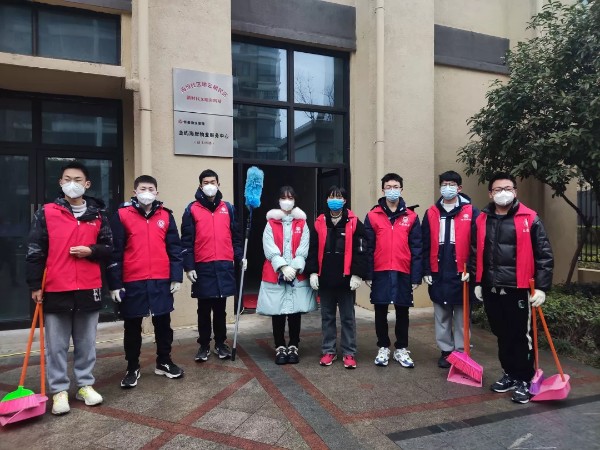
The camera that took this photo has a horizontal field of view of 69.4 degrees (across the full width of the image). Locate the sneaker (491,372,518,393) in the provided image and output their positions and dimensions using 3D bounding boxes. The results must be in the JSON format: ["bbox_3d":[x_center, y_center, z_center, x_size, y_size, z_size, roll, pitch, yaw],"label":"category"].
[{"bbox_3d":[1.620,1.229,3.440,0.285,0.120,0.105,-1,2,-34],"label":"sneaker"}]

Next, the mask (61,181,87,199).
[{"bbox_3d":[-1.633,-0.251,3.130,0.150,0.125,0.100,-1,2,-17],"label":"mask"}]

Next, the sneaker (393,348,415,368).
[{"bbox_3d":[0.960,1.217,3.995,0.105,0.125,0.285,-1,1,-17],"label":"sneaker"}]

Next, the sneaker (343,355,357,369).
[{"bbox_3d":[0.459,1.230,4.019,0.100,0.110,0.260,-1,2,-5],"label":"sneaker"}]

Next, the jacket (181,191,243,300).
[{"bbox_3d":[-0.865,0.169,4.234,0.594,1.044,0.360,-1,1,-9],"label":"jacket"}]

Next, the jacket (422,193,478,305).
[{"bbox_3d":[1.404,0.215,4.042,0.530,1.001,0.360,0,1,14],"label":"jacket"}]

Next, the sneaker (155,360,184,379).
[{"bbox_3d":[-1.118,1.232,3.708,0.287,0.115,0.107,0,2,30],"label":"sneaker"}]

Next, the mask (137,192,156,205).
[{"bbox_3d":[-1.262,-0.215,3.580,0.145,0.110,0.090,-1,2,-18],"label":"mask"}]

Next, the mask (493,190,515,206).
[{"bbox_3d":[1.519,-0.197,3.226,0.155,0.115,0.095,0,1,21],"label":"mask"}]

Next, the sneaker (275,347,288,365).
[{"bbox_3d":[-0.175,1.226,4.128,0.100,0.120,0.260,0,2,0],"label":"sneaker"}]

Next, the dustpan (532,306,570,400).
[{"bbox_3d":[1.896,0.858,3.276,0.260,0.840,0.250,0,1,1],"label":"dustpan"}]

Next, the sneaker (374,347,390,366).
[{"bbox_3d":[0.788,1.216,4.078,0.110,0.130,0.290,0,2,20],"label":"sneaker"}]

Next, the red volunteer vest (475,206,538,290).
[{"bbox_3d":[1.608,0.168,3.390,0.450,0.660,0.310,1,2,34],"label":"red volunteer vest"}]

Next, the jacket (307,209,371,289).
[{"bbox_3d":[0.340,0.221,4.036,0.566,0.739,0.320,0,1,3],"label":"jacket"}]

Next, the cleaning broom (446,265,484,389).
[{"bbox_3d":[1.408,0.823,3.610,0.270,0.930,0.270,1,2,31],"label":"cleaning broom"}]

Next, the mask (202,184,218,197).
[{"bbox_3d":[-0.859,-0.328,4.160,0.145,0.125,0.090,-1,1,-10],"label":"mask"}]

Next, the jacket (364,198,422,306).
[{"bbox_3d":[0.871,0.248,4.060,0.520,0.980,0.330,0,2,8],"label":"jacket"}]

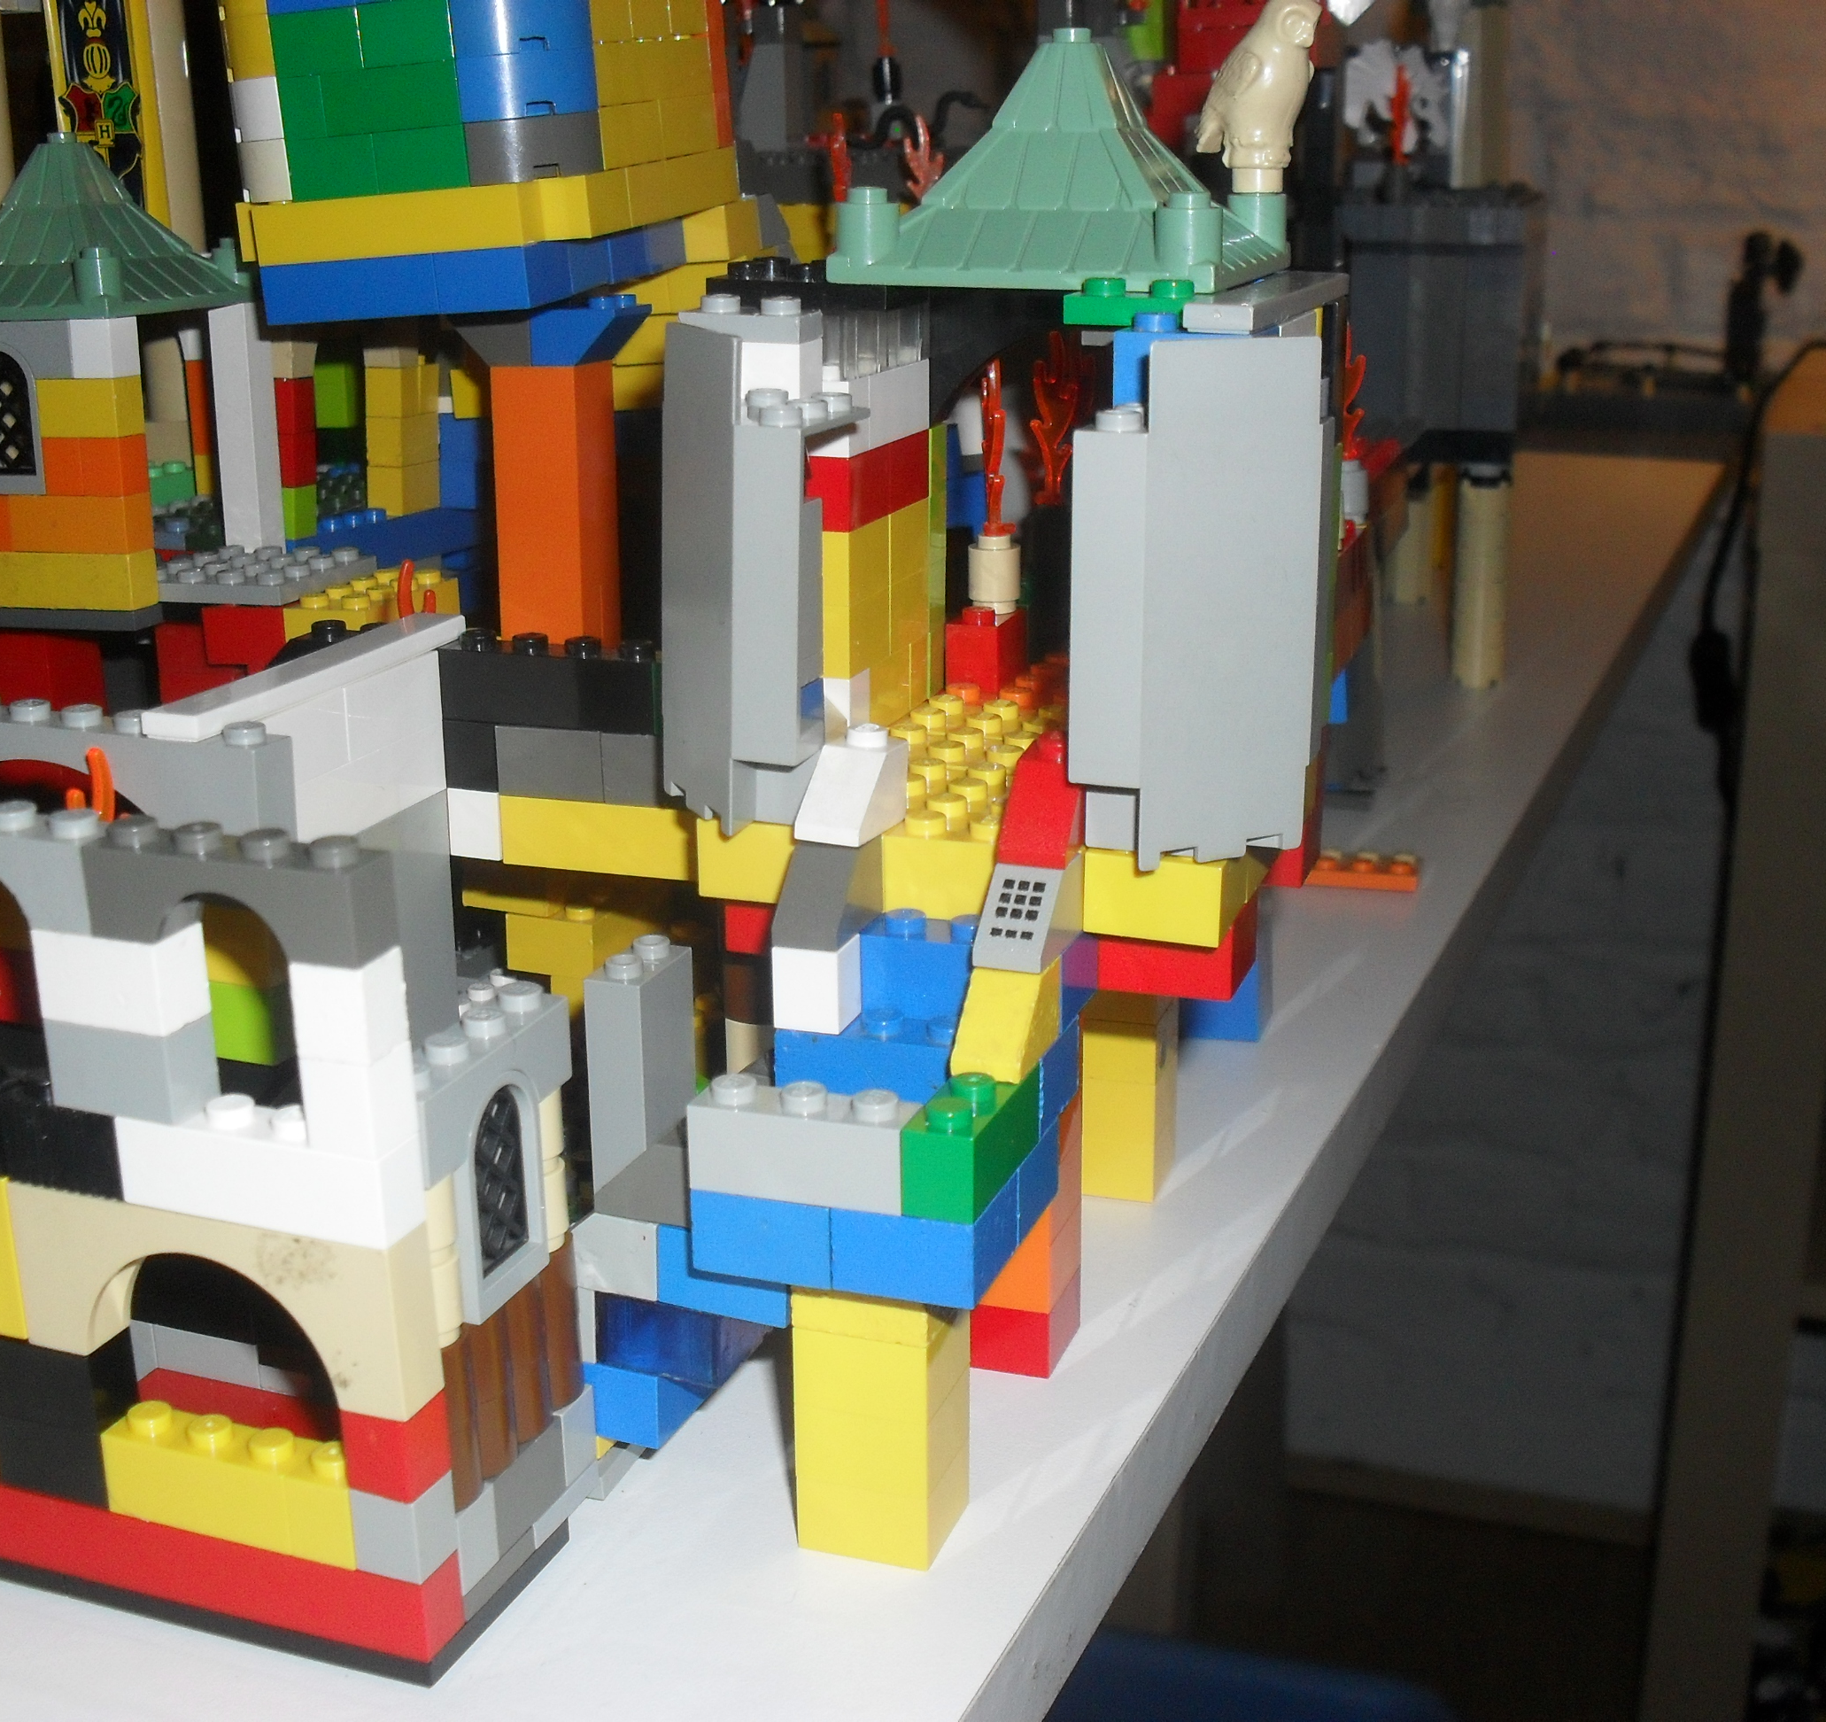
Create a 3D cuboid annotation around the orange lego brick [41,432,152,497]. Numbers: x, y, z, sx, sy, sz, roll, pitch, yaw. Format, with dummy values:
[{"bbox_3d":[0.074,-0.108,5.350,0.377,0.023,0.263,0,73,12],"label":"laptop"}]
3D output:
[{"bbox_3d":[-0.140,-0.068,0.398,0.016,0.011,0.008,4,14,20],"label":"orange lego brick"}]

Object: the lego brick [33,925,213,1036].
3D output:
[{"bbox_3d":[-0.081,0.011,0.238,0.016,0.011,0.008,5,17,20],"label":"lego brick"}]

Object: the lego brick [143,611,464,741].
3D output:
[{"bbox_3d":[-0.076,-0.024,0.298,0.008,0.003,0.064,4,17,17],"label":"lego brick"}]

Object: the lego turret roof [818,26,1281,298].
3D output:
[{"bbox_3d":[0.020,-0.089,0.293,0.048,0.030,0.048,6,19,18],"label":"lego turret roof"}]

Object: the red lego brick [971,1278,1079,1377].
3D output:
[{"bbox_3d":[0.013,0.061,0.314,0.016,0.010,0.016,5,17,19],"label":"red lego brick"}]

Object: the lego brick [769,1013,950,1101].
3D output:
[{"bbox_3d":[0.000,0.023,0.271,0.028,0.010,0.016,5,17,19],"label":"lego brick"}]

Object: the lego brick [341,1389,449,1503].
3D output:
[{"bbox_3d":[-0.054,0.060,0.244,0.008,0.011,0.008,6,18,21],"label":"lego brick"}]

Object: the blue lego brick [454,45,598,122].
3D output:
[{"bbox_3d":[-0.061,-0.123,0.365,0.016,0.011,0.016,1,21,18],"label":"blue lego brick"}]

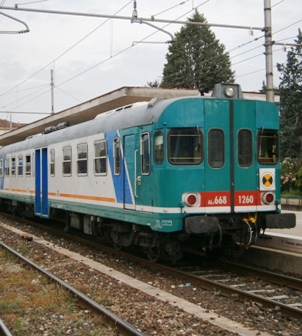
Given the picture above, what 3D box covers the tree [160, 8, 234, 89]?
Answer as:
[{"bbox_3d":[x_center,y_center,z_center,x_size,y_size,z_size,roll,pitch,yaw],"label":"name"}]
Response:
[{"bbox_3d":[3.634,-5.212,48.076,6.600,14.430,6.600,0,-1,-24],"label":"tree"}]

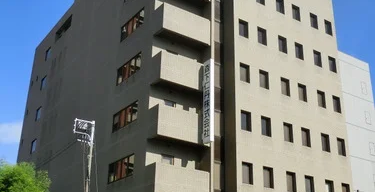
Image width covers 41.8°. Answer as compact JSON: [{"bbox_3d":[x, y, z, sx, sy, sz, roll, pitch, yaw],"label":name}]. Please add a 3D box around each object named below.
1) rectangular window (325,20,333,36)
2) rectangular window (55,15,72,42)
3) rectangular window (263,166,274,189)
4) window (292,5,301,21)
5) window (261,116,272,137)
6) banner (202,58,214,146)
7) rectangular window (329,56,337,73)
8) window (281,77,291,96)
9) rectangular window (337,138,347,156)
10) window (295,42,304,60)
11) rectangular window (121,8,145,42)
[{"bbox_3d":[12.486,-6.052,43.622,0.891,1.382,0.150,16,-27,-31],"label":"rectangular window"},{"bbox_3d":[-13.016,-7.044,52.027,0.300,1.294,4.461,16,-27,-31],"label":"rectangular window"},{"bbox_3d":[5.377,5.499,33.096,0.875,1.358,0.214,16,-27,-31],"label":"rectangular window"},{"bbox_3d":[9.152,-7.008,41.541,0.891,1.382,0.150,16,-27,-31],"label":"window"},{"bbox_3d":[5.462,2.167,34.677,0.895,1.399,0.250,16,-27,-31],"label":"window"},{"bbox_3d":[1.395,0.332,31.760,0.292,5.658,0.730,16,-27,-31],"label":"banner"},{"bbox_3d":[11.557,-2.491,39.396,0.828,1.295,0.200,16,-27,-31],"label":"rectangular window"},{"bbox_3d":[7.299,-0.666,37.018,0.875,1.358,0.214,16,-27,-31],"label":"window"},{"bbox_3d":[12.011,4.040,38.621,0.875,1.358,0.214,16,-27,-31],"label":"rectangular window"},{"bbox_3d":[9.077,-3.641,40.114,0.891,1.382,0.150,16,-27,-31],"label":"window"},{"bbox_3d":[-4.051,-5.226,36.474,0.200,1.347,3.534,16,-27,-31],"label":"rectangular window"}]

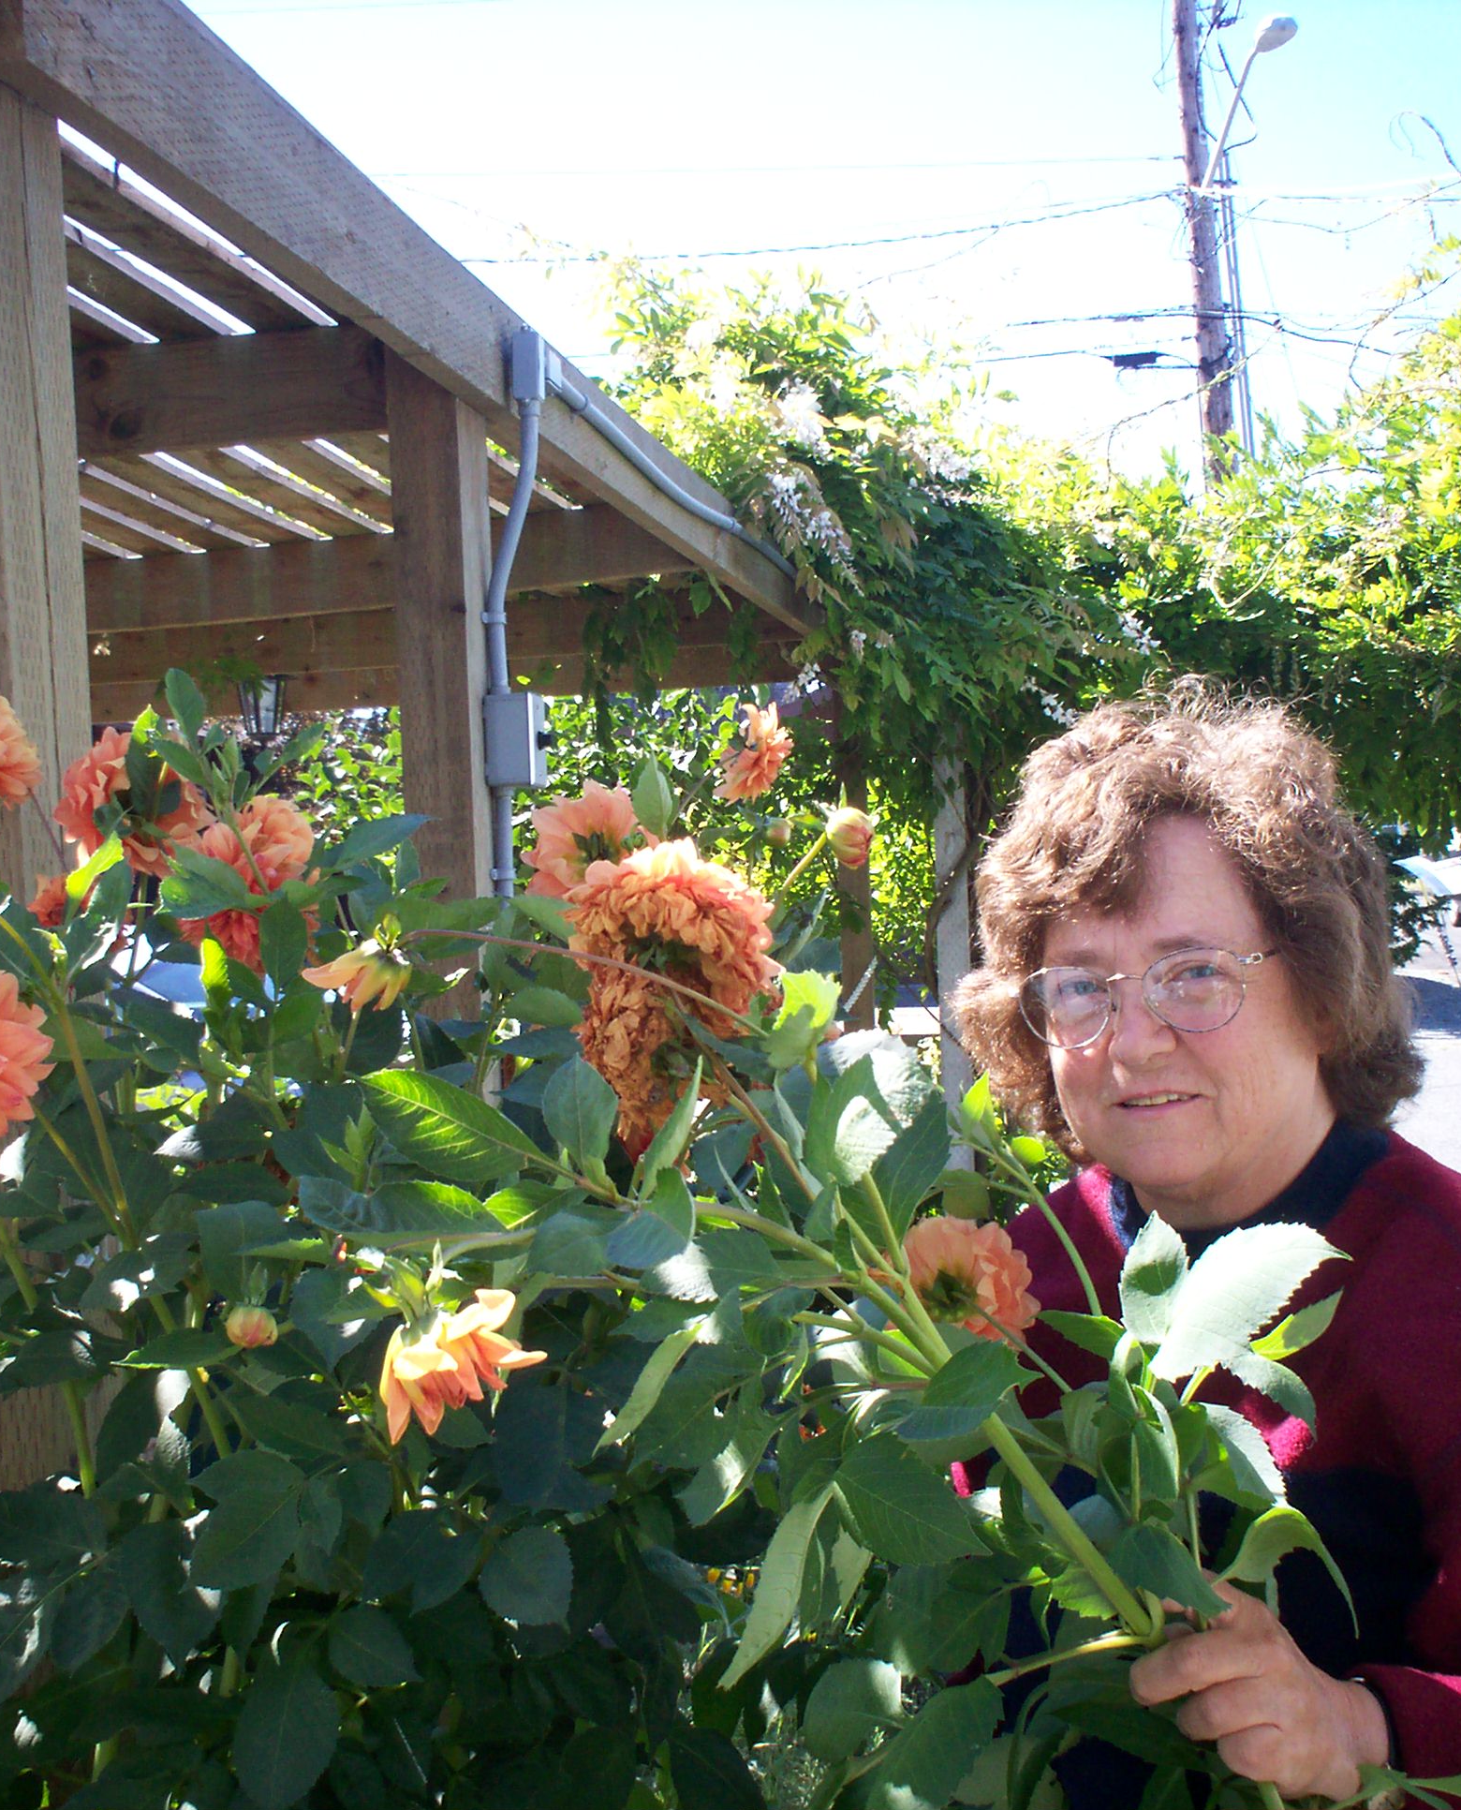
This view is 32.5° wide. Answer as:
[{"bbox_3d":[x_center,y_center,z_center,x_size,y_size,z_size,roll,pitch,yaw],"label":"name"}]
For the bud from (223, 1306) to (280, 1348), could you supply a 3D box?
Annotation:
[{"bbox_3d":[-0.260,0.229,1.360,0.028,0.024,0.027,-2,0,0],"label":"bud"}]

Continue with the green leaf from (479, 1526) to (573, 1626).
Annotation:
[{"bbox_3d":[-0.108,0.356,1.330,0.048,0.051,0.014,-2,-24,-1],"label":"green leaf"}]

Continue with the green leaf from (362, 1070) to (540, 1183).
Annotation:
[{"bbox_3d":[-0.139,0.109,1.250,0.100,0.046,0.016,26,-37,9],"label":"green leaf"}]

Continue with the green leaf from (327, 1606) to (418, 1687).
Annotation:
[{"bbox_3d":[-0.185,0.384,1.300,0.060,0.040,0.012,33,-22,11],"label":"green leaf"}]

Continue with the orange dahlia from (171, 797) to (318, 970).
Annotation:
[{"bbox_3d":[-0.275,-0.011,1.420,0.086,0.094,0.065,-2,-8,-6],"label":"orange dahlia"}]

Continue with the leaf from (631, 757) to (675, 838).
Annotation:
[{"bbox_3d":[-0.042,-0.059,1.380,0.025,0.048,0.012,-1,-5,-14],"label":"leaf"}]

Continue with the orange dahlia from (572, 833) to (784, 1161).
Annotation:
[{"bbox_3d":[-0.031,0.049,1.340,0.115,0.165,0.100,-2,15,-18],"label":"orange dahlia"}]

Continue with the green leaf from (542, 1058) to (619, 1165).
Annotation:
[{"bbox_3d":[-0.070,0.097,1.170,0.037,0.050,0.014,-6,-8,-7],"label":"green leaf"}]

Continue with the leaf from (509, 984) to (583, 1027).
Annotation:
[{"bbox_3d":[-0.111,0.061,1.500,0.045,0.028,0.014,11,-36,-6],"label":"leaf"}]

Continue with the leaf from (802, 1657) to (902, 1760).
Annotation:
[{"bbox_3d":[0.057,0.375,1.170,0.048,0.045,0.015,-2,-20,-1],"label":"leaf"}]

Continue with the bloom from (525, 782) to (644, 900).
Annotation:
[{"bbox_3d":[-0.080,-0.035,1.430,0.074,0.073,0.050,-2,14,-5],"label":"bloom"}]

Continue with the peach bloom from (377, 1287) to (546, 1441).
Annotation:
[{"bbox_3d":[-0.131,0.225,1.220,0.080,0.060,0.068,-24,-21,0],"label":"peach bloom"}]

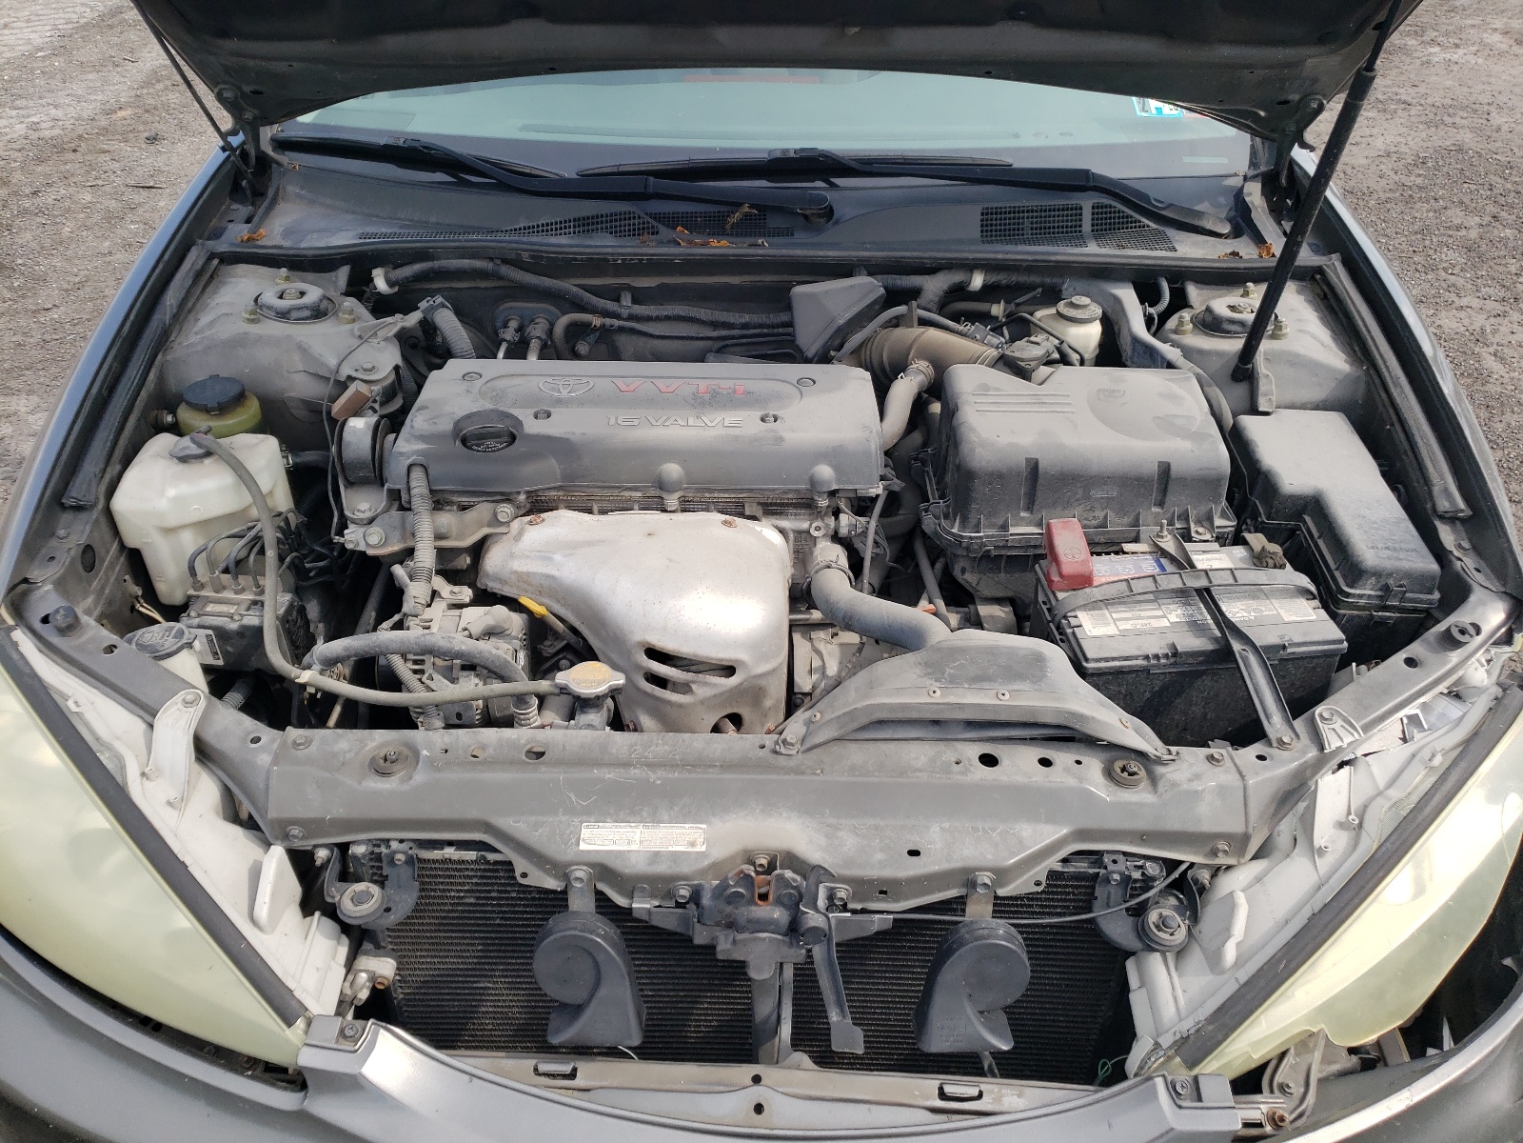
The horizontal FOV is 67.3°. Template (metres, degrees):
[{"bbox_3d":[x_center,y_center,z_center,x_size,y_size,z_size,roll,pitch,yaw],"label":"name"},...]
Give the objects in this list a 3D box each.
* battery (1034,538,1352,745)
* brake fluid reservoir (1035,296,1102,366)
[{"bbox_3d":[0.439,0.117,1.238,0.262,0.225,0.172,-3,34,-2],"label":"battery"},{"bbox_3d":[0.392,-0.301,1.460,0.075,0.100,0.095,0,33,0],"label":"brake fluid reservoir"}]

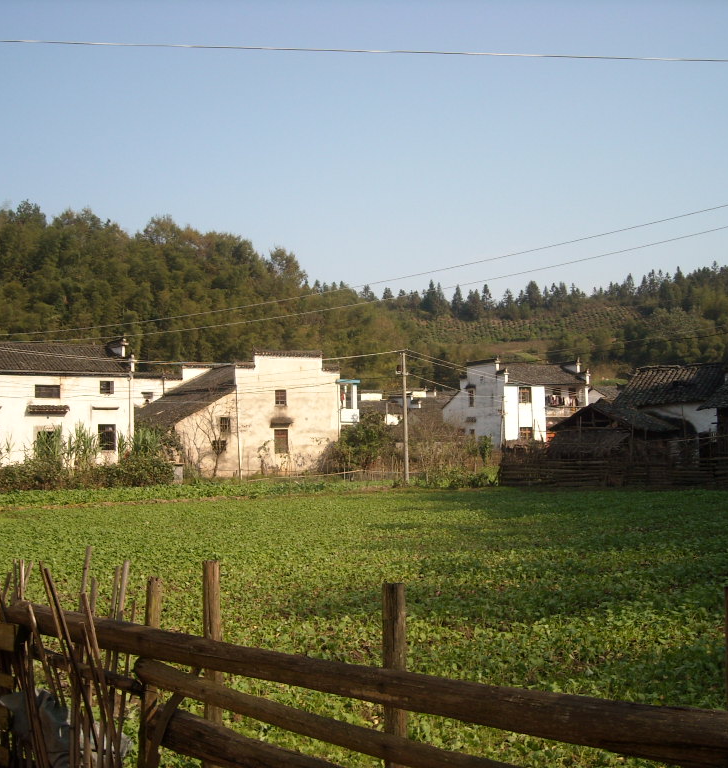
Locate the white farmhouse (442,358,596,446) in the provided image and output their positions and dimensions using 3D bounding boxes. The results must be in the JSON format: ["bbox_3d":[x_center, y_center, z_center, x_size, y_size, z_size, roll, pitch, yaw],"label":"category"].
[{"bbox_3d":[12.820,1.949,88.958,8.220,7.900,10.130,0,-2,-25],"label":"white farmhouse"}]

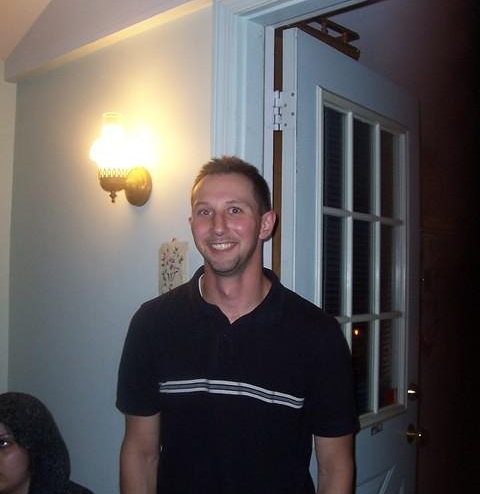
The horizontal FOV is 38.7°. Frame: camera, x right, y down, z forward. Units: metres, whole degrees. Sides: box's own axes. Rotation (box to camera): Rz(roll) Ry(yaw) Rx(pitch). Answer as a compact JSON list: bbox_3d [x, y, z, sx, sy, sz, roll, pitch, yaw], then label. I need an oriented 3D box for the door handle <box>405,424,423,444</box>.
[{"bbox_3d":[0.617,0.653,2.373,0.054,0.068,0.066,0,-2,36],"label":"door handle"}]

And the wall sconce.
[{"bbox_3d":[-0.360,-0.264,2.012,0.160,0.262,0.137,3,-3,-44],"label":"wall sconce"}]

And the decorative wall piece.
[{"bbox_3d":[-0.191,0.058,1.924,0.015,0.172,0.128,3,-3,-44],"label":"decorative wall piece"}]

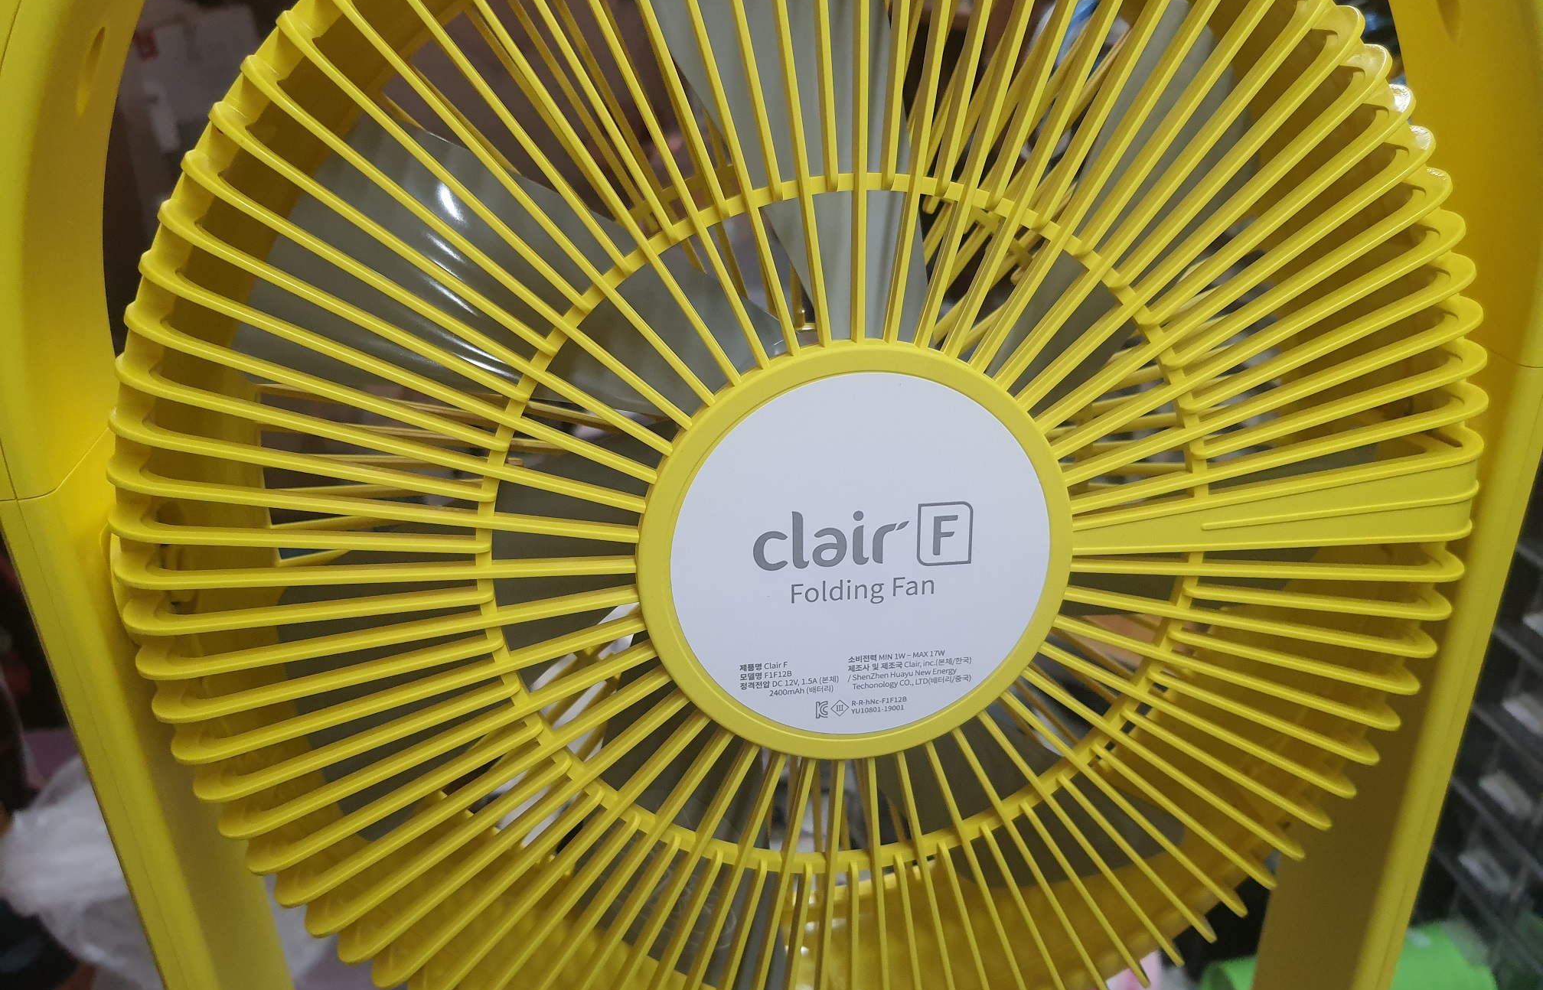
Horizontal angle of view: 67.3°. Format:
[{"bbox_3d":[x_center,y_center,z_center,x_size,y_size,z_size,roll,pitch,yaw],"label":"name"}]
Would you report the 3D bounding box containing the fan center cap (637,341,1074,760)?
[{"bbox_3d":[0.021,0.015,0.273,0.102,0.102,0.013,-3,19,-8],"label":"fan center cap"}]

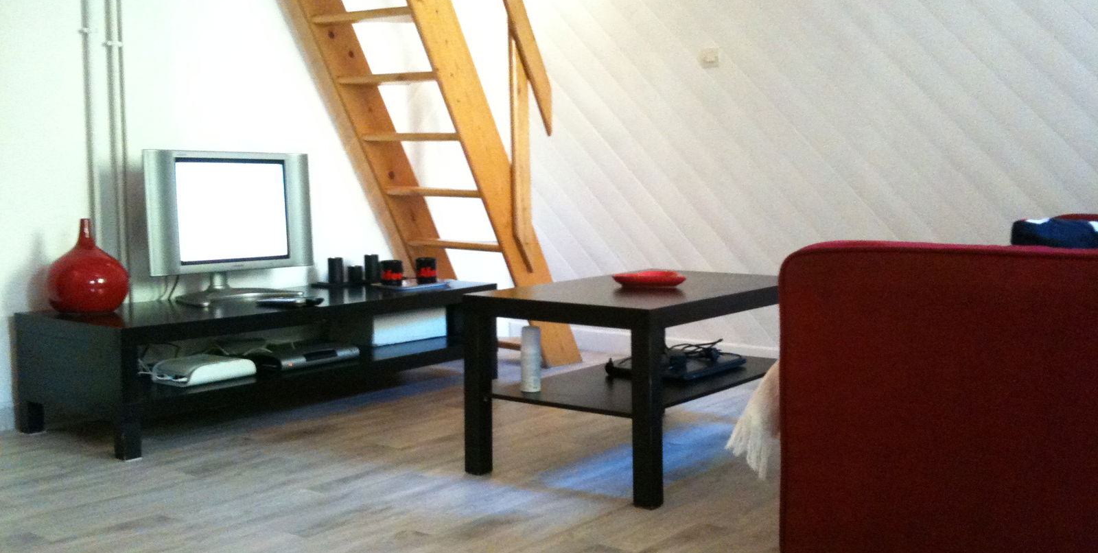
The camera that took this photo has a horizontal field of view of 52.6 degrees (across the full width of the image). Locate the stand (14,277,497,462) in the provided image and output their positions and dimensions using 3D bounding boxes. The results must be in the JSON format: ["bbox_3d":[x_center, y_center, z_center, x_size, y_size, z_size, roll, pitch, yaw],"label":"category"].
[{"bbox_3d":[-0.866,0.242,3.643,0.550,0.350,1.493,4,6,38],"label":"stand"}]

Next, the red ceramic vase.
[{"bbox_3d":[-1.359,-0.034,3.263,0.237,0.268,0.237,4,6,38],"label":"red ceramic vase"}]

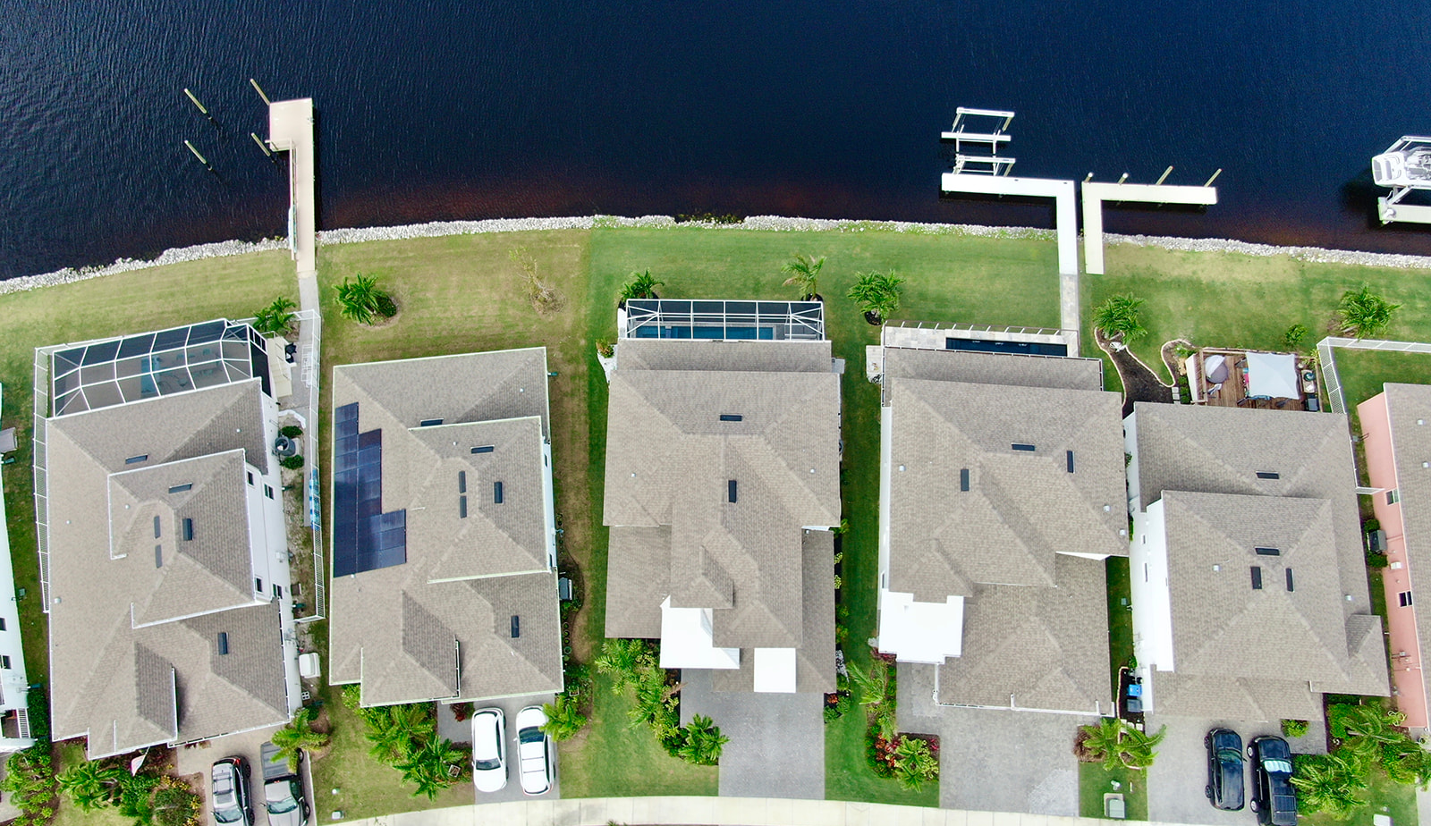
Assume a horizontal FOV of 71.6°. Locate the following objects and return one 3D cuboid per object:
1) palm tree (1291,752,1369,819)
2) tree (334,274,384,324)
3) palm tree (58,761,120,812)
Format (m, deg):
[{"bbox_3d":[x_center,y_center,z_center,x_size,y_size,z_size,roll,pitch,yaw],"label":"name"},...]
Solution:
[{"bbox_3d":[34.529,21.224,56.346,4.340,3.700,3.480,0,72,0],"label":"palm tree"},{"bbox_3d":[-23.519,-7.304,65.747,3.000,3.900,3.350,0,72,0],"label":"tree"},{"bbox_3d":[-35.200,21.206,56.457,3.400,3.500,2.650,0,72,0],"label":"palm tree"}]

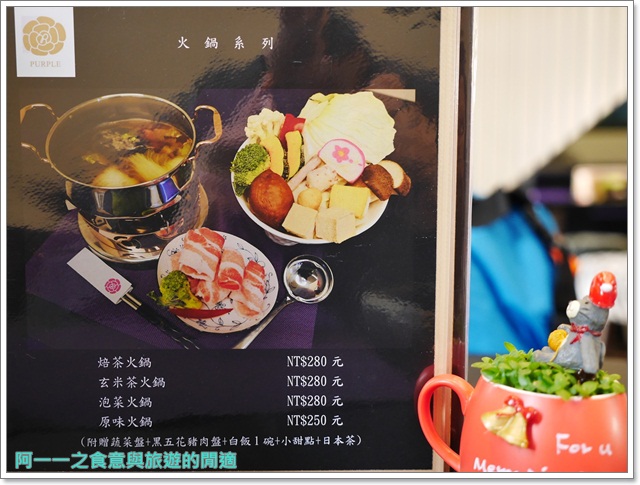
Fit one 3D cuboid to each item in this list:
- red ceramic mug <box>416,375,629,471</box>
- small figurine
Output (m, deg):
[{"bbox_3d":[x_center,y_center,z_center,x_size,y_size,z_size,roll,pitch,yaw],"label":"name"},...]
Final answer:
[{"bbox_3d":[0.107,0.107,0.409,0.117,0.077,0.089,3,6,25],"label":"red ceramic mug"},{"bbox_3d":[0.131,0.041,0.400,0.040,0.053,0.029,0,5,-9],"label":"small figurine"}]

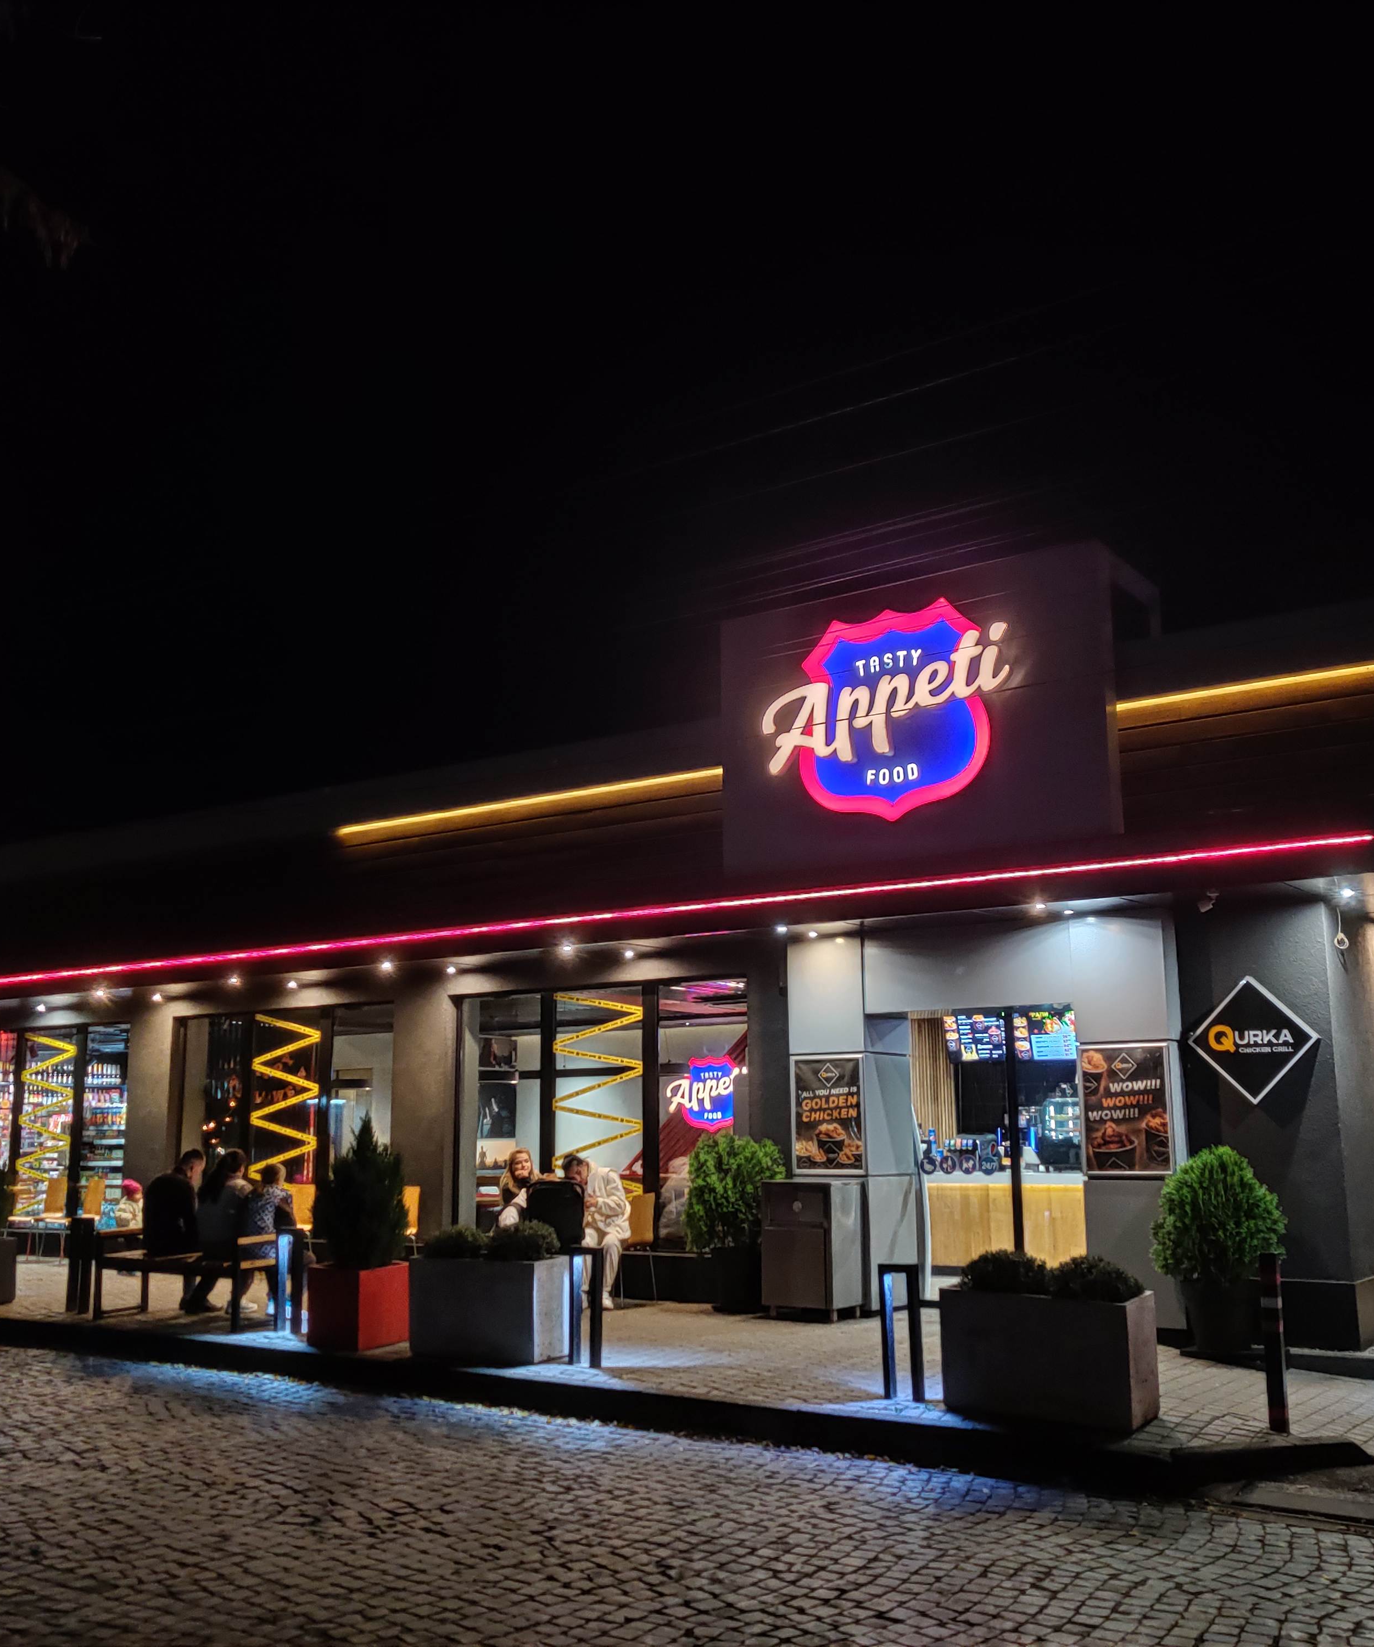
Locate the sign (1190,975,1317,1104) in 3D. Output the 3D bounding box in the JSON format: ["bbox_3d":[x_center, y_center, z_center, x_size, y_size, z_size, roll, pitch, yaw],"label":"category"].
[{"bbox_3d":[3.846,1.469,11.612,0.906,0.877,0.060,-8,-13,36],"label":"sign"}]

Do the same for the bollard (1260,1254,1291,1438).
[{"bbox_3d":[2.803,2.478,8.189,0.085,0.817,0.085,-8,-14,33],"label":"bollard"}]

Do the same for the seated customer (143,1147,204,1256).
[{"bbox_3d":[-3.779,3.073,12.912,0.520,1.230,0.760,-6,-12,28],"label":"seated customer"}]

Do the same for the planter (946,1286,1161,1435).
[{"bbox_3d":[1.823,2.675,8.666,0.975,0.578,0.460,-8,-14,34],"label":"planter"}]

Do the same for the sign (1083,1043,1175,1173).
[{"bbox_3d":[3.087,1.998,11.983,0.654,0.906,0.040,-8,-13,36],"label":"sign"}]

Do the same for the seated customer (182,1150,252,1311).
[{"bbox_3d":[-3.366,3.045,12.721,0.480,1.220,0.760,-6,-12,28],"label":"seated customer"}]

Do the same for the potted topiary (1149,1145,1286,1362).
[{"bbox_3d":[3.303,2.643,10.731,0.900,1.250,0.880,-8,-13,33],"label":"potted topiary"}]

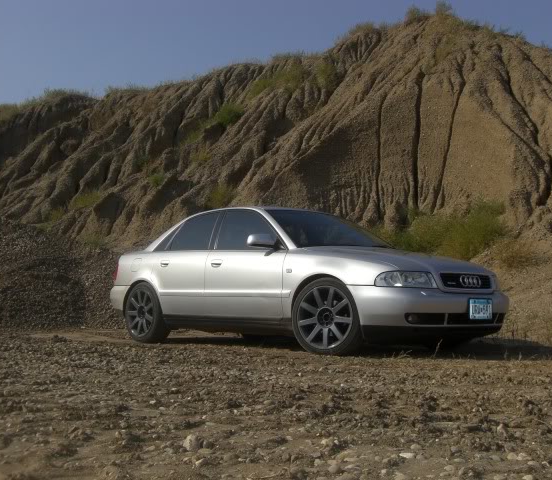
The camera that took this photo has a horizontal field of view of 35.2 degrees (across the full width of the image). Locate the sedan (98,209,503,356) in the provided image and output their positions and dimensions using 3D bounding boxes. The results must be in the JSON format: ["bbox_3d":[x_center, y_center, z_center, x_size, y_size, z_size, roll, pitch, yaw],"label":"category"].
[{"bbox_3d":[0.105,0.349,8.508,1.770,1.390,4.480,5,-6,-43],"label":"sedan"}]

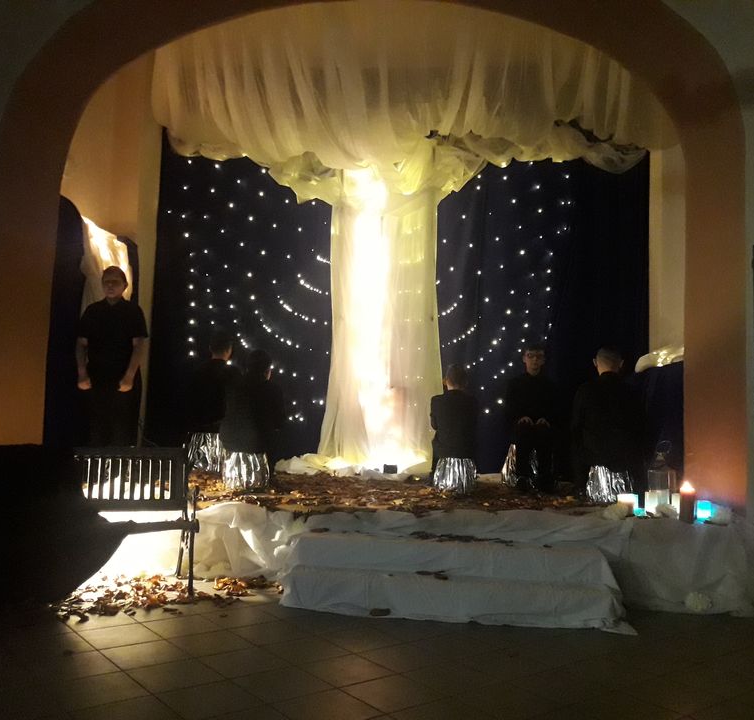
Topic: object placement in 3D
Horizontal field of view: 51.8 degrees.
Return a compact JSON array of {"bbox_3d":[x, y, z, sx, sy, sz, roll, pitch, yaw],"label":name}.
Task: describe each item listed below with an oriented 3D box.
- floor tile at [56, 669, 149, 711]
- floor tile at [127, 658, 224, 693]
[{"bbox_3d":[-1.049,1.240,2.907,0.310,0.010,0.310,5,-5,-38],"label":"floor tile"},{"bbox_3d":[-0.812,1.278,3.133,0.307,0.010,0.307,5,-4,-38],"label":"floor tile"}]

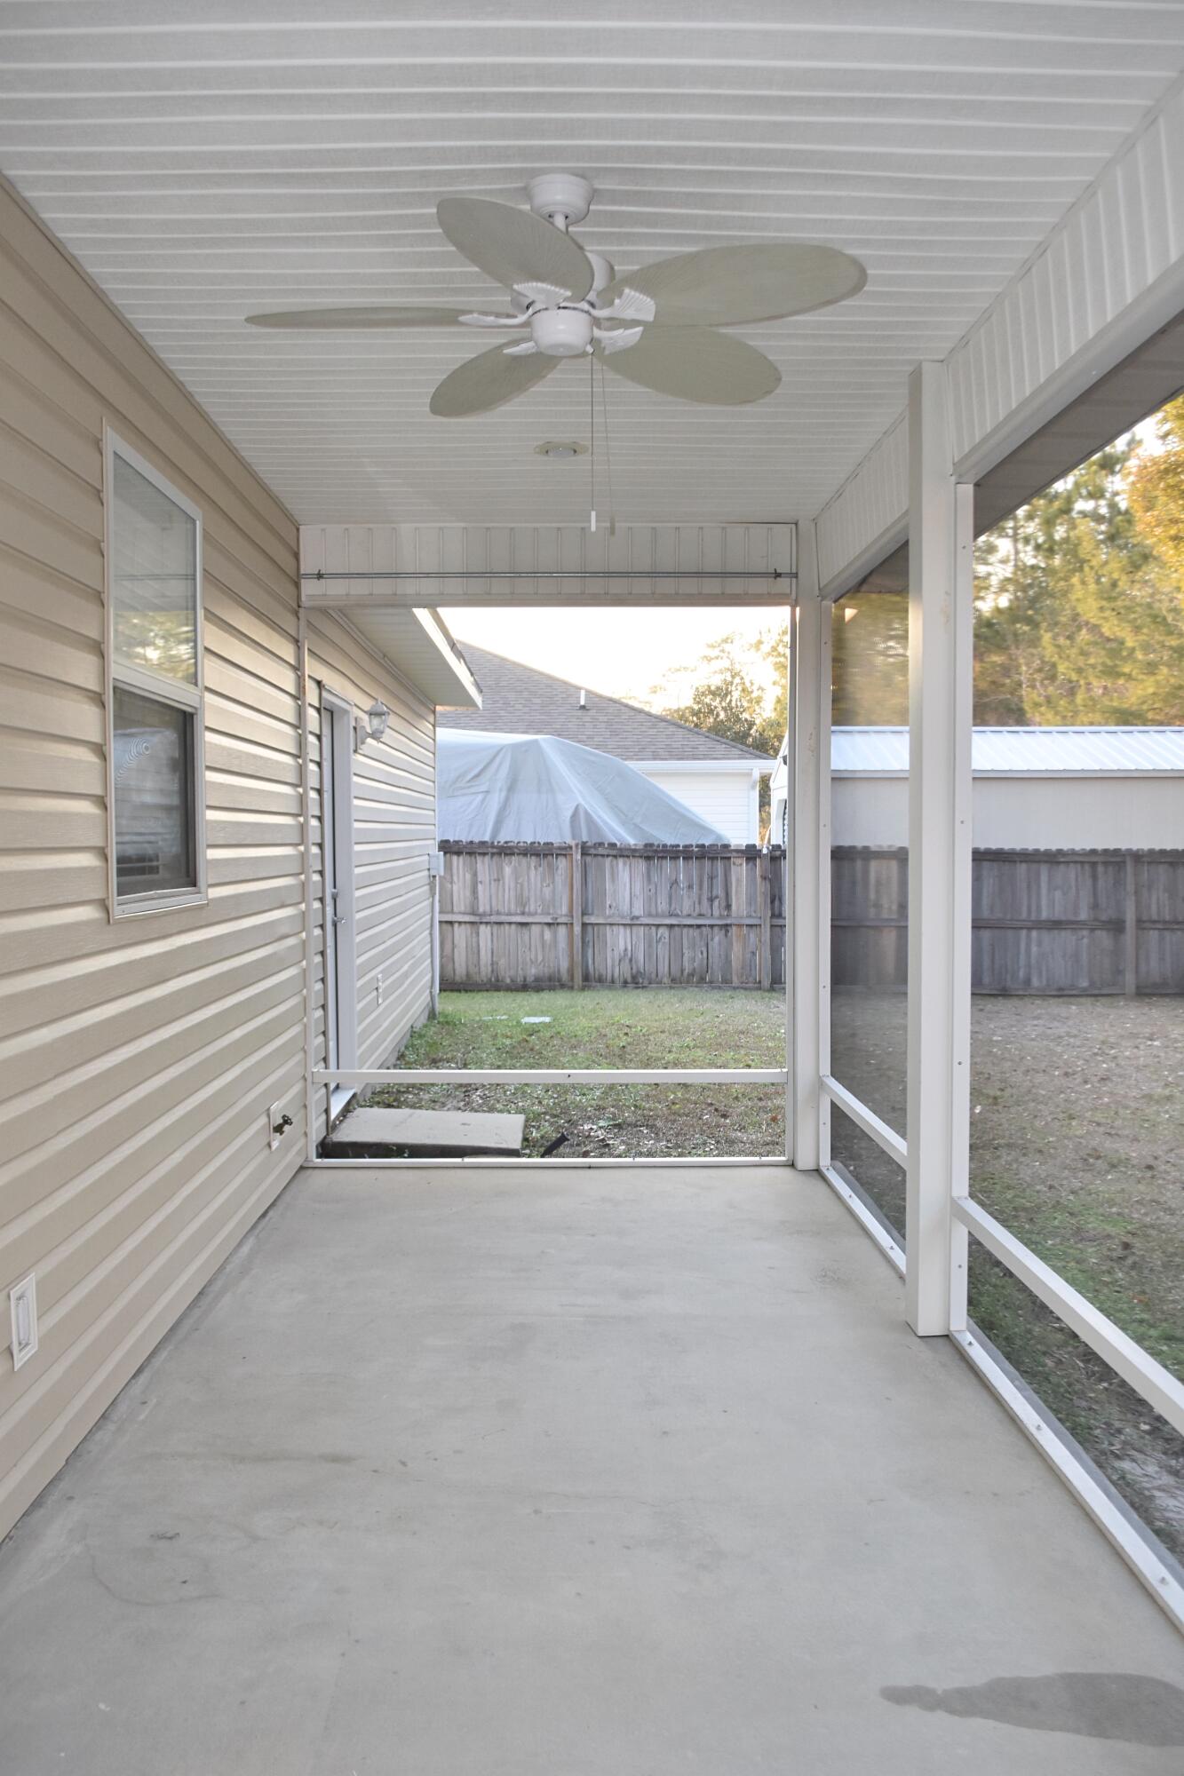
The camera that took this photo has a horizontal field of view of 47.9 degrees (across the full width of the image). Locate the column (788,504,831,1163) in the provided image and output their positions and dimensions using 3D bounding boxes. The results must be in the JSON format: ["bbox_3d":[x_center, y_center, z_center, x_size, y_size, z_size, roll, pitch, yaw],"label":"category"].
[{"bbox_3d":[0.957,-0.172,5.770,0.142,2.781,0.142,0,2,-1],"label":"column"}]

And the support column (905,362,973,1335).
[{"bbox_3d":[1.006,-0.093,3.881,0.142,2.781,0.142,0,2,-1],"label":"support column"}]

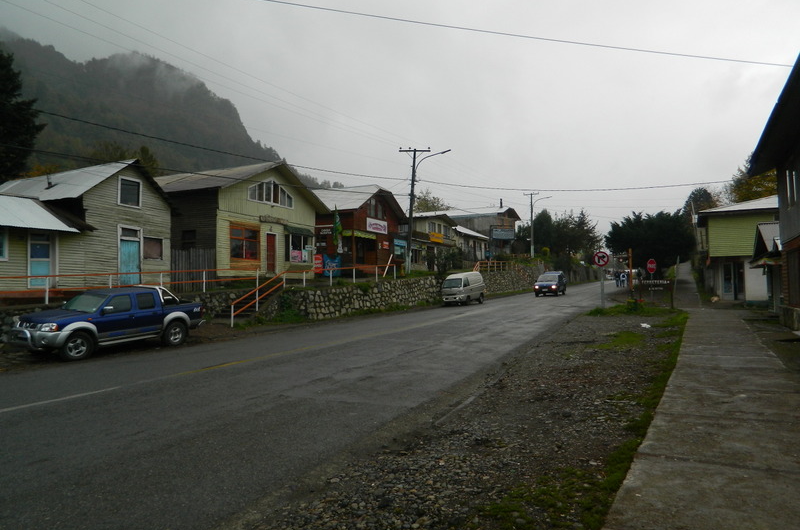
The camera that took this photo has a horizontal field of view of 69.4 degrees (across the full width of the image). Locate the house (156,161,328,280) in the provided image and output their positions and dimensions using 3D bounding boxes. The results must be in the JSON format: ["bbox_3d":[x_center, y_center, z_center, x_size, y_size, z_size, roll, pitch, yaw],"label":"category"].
[{"bbox_3d":[-10.860,-2.390,33.400,10.200,6.300,9.600,-1,-2,25],"label":"house"}]

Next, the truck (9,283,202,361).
[{"bbox_3d":[-7.880,1.530,16.100,1.810,1.730,5.050,-1,0,28],"label":"truck"}]

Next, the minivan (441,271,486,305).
[{"bbox_3d":[4.100,1.470,36.200,1.700,2.000,4.600,-1,0,24],"label":"minivan"}]

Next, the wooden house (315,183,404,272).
[{"bbox_3d":[-5.200,-2.500,44.000,9.000,6.600,7.800,-1,-2,25],"label":"wooden house"}]

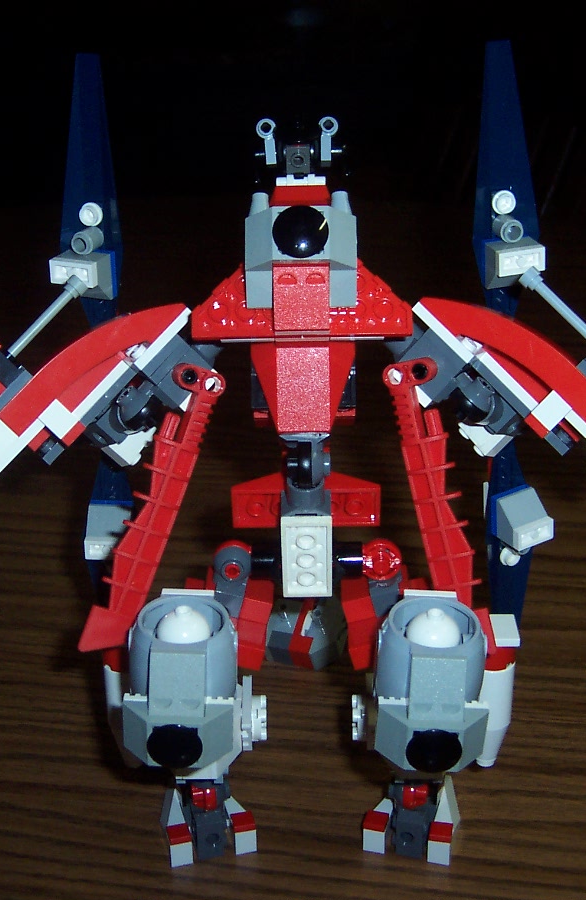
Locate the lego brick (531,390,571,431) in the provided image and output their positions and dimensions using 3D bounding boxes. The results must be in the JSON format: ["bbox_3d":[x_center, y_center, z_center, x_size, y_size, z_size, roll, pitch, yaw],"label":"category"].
[{"bbox_3d":[0.078,-0.012,0.376,0.010,0.008,0.008,-45,4,3],"label":"lego brick"}]

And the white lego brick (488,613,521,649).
[{"bbox_3d":[0.073,0.062,0.429,0.008,0.003,0.016,0,25,1],"label":"white lego brick"}]

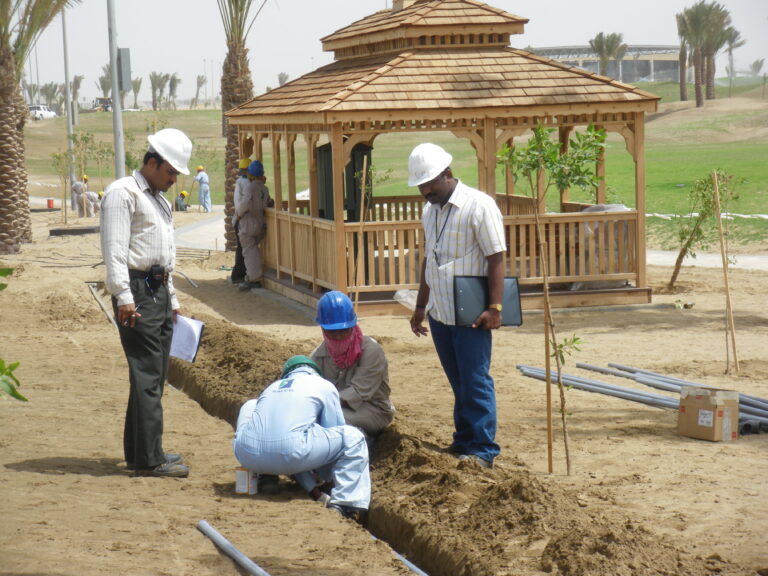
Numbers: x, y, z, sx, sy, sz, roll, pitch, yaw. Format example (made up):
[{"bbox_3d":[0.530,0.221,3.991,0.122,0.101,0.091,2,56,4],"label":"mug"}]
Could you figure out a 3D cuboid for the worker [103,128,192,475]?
[{"bbox_3d":[-1.207,0.074,11.100,0.380,1.730,0.500,1,5,33],"label":"worker"}]

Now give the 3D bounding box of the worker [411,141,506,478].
[{"bbox_3d":[0.386,0.085,11.250,0.400,1.660,0.520,-6,6,-43],"label":"worker"}]

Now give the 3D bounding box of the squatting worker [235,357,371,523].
[{"bbox_3d":[-0.389,0.686,10.250,0.600,0.720,0.620,1,5,29],"label":"squatting worker"}]

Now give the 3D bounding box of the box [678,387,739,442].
[{"bbox_3d":[1.720,0.670,11.500,0.175,0.245,0.260,-6,6,-40],"label":"box"}]

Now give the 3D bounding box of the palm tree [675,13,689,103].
[{"bbox_3d":[21.229,-16.503,155.000,1.050,6.300,1.050,-2,5,0],"label":"palm tree"}]

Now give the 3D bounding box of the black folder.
[{"bbox_3d":[0.533,0.069,11.150,0.335,0.250,0.030,-2,5,-7],"label":"black folder"}]

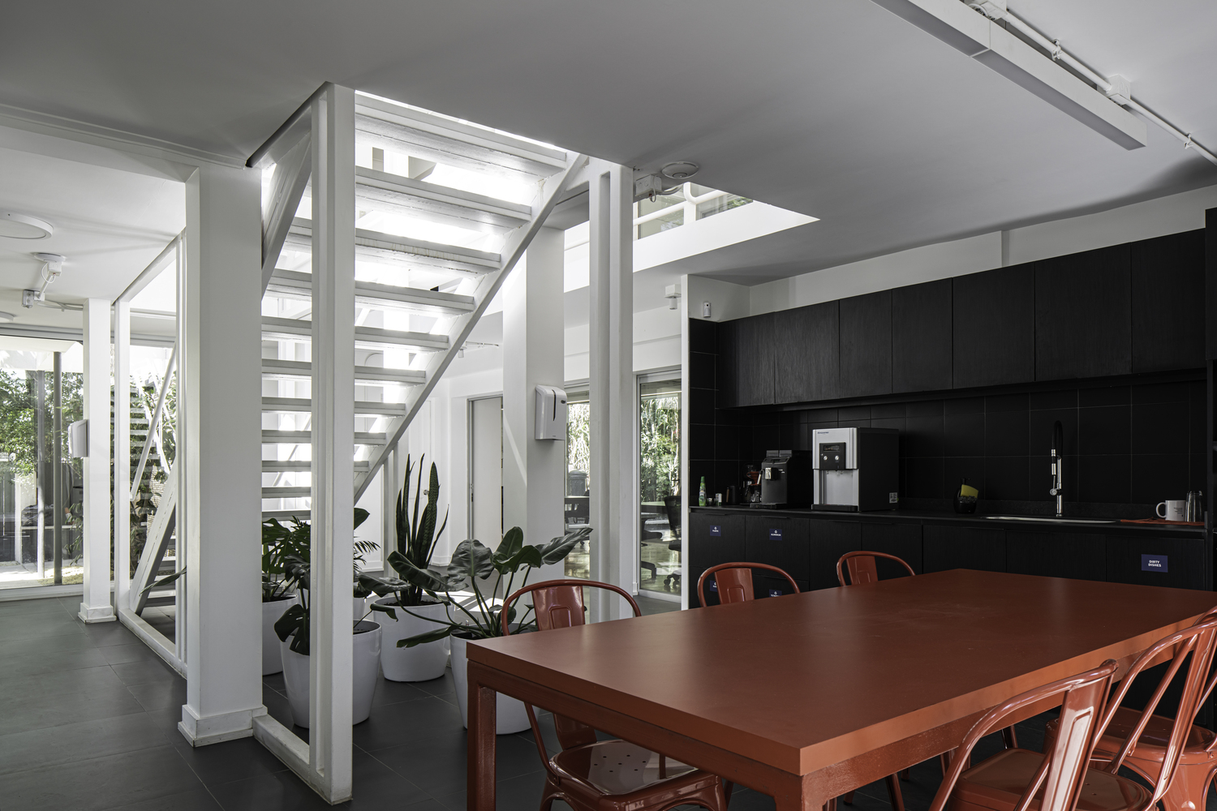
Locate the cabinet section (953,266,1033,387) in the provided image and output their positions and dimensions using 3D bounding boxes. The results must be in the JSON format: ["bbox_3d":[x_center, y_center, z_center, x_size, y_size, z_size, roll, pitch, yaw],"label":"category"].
[{"bbox_3d":[2.095,-0.390,4.261,0.330,0.590,0.422,2,-3,-39],"label":"cabinet section"}]

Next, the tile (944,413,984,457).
[{"bbox_3d":[2.119,0.179,4.825,0.010,0.258,0.251,2,-4,-39],"label":"tile"}]

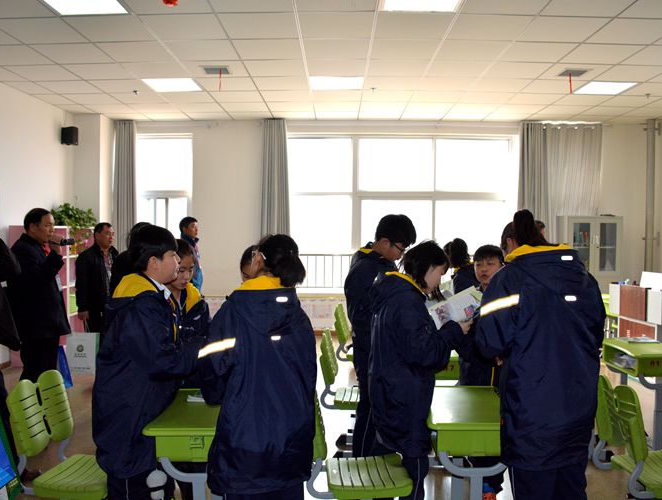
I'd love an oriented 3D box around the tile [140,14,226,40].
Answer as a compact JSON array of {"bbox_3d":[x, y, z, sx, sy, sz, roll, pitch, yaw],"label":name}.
[{"bbox_3d":[-1.151,-1.772,4.463,0.600,0.020,0.600,0,2,1],"label":"tile"}]

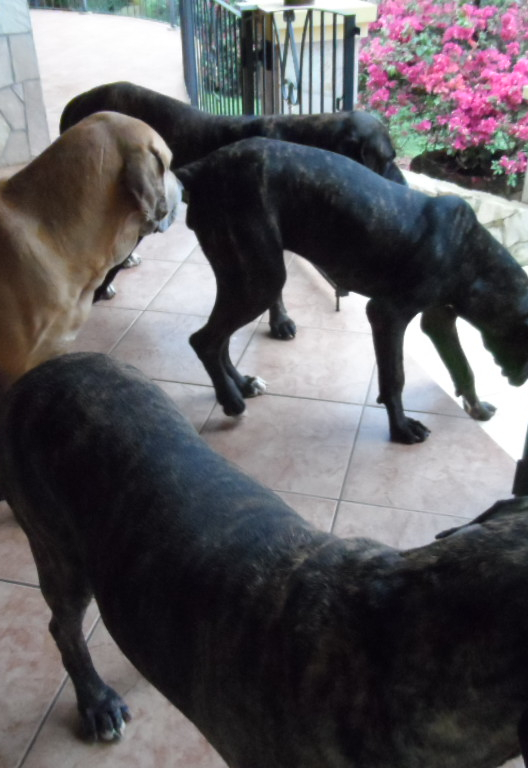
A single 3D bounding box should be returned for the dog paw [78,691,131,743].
[{"bbox_3d":[-0.272,0.567,1.215,0.078,0.053,0.094,-21,39,-25],"label":"dog paw"}]

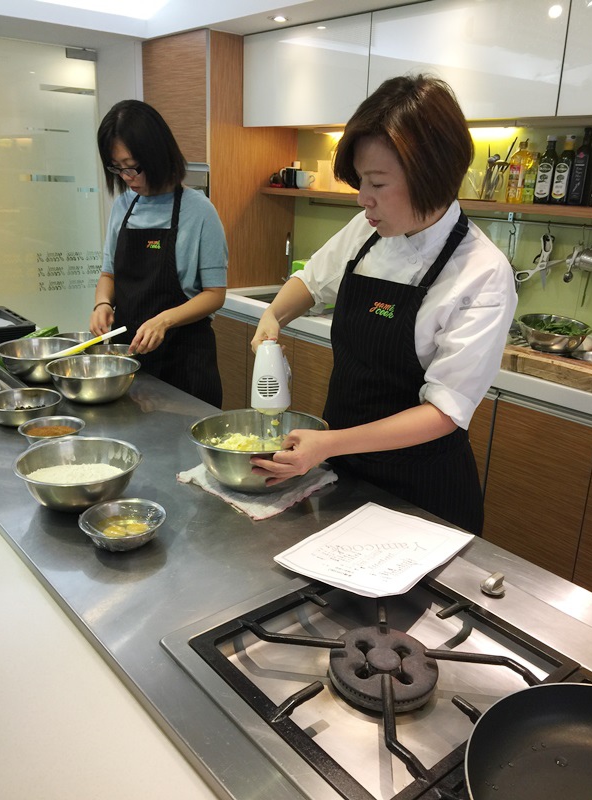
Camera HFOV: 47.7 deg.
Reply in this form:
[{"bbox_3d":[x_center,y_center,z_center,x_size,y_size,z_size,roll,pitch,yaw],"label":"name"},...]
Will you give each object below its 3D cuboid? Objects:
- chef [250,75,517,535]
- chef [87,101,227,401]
[{"bbox_3d":[0.123,0.187,1.471,0.520,1.620,0.540,-10,22,-31],"label":"chef"},{"bbox_3d":[-0.432,-0.084,2.229,0.460,1.660,0.400,10,20,23],"label":"chef"}]

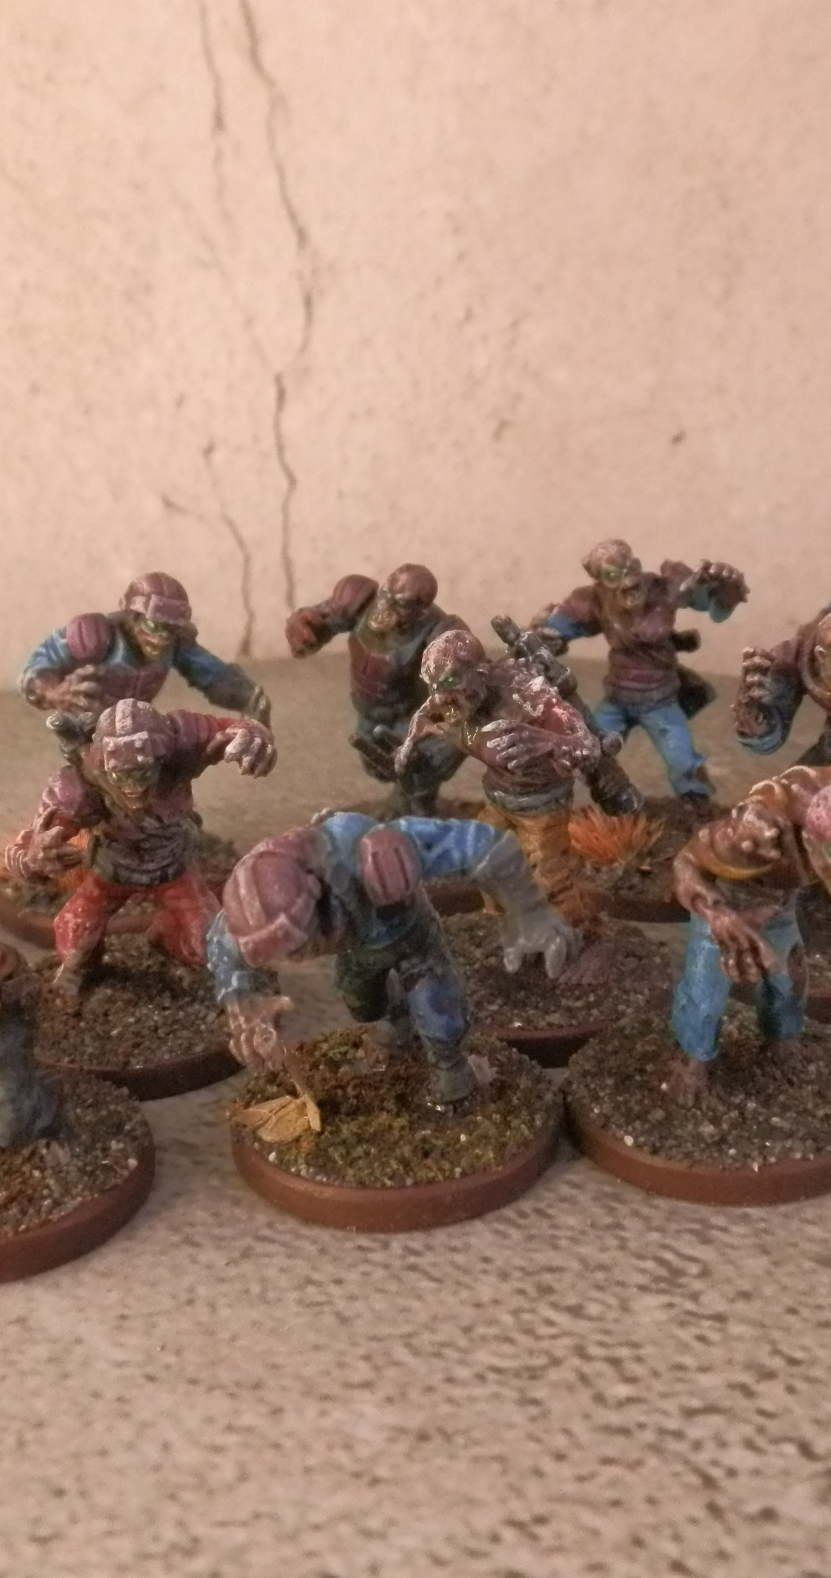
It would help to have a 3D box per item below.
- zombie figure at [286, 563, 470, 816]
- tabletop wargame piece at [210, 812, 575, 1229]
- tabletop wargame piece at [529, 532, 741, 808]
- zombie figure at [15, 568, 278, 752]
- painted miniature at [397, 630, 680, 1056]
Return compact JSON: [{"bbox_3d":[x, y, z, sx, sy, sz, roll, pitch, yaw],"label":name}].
[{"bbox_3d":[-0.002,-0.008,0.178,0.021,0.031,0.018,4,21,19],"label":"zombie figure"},{"bbox_3d":[-0.002,0.014,0.126,0.026,0.028,0.026,7,22,26],"label":"tabletop wargame piece"},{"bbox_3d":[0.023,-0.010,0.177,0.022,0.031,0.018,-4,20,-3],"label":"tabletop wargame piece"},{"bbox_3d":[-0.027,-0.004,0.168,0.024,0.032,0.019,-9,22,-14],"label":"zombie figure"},{"bbox_3d":[0.009,0.002,0.144,0.025,0.035,0.025,10,25,31],"label":"painted miniature"}]

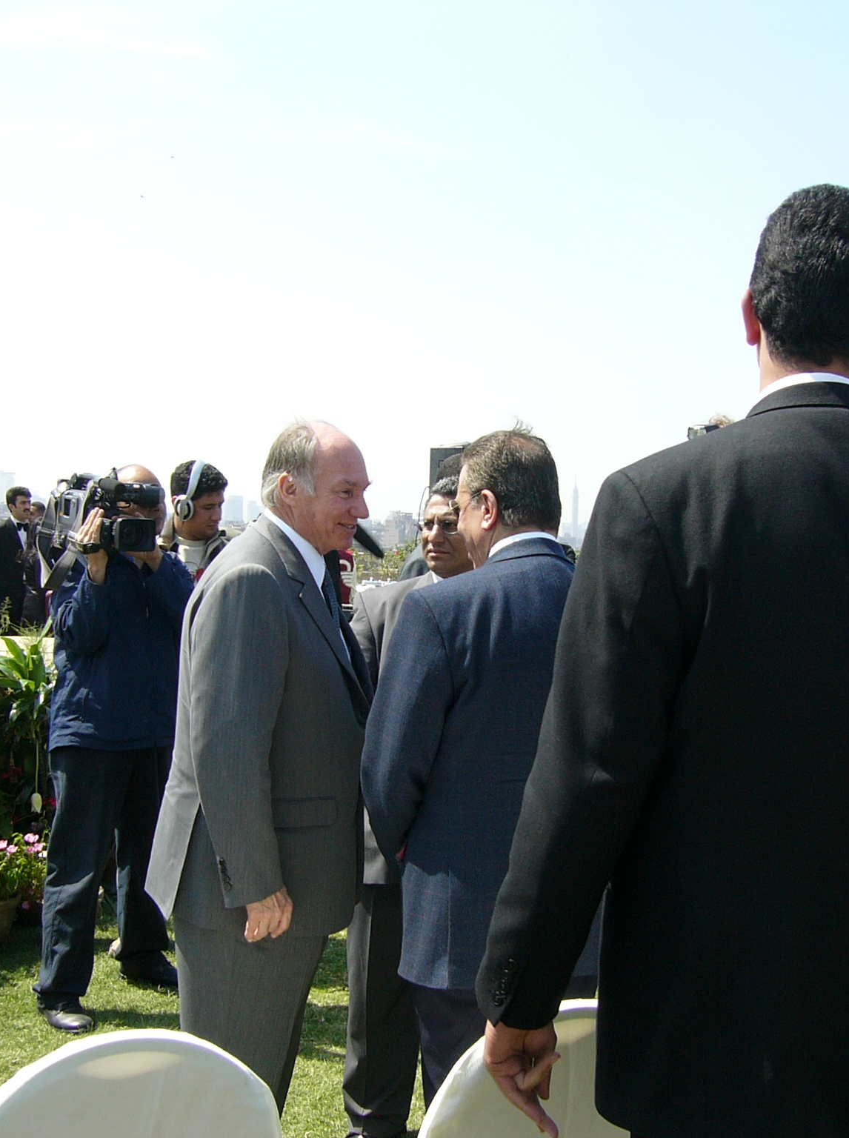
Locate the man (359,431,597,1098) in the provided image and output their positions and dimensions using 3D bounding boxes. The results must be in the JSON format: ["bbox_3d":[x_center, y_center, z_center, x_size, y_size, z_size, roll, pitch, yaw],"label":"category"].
[{"bbox_3d":[0.150,0.600,2.620,0.540,1.680,0.360,0,1,-23],"label":"man"}]

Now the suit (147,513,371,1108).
[{"bbox_3d":[-0.318,0.672,2.950,0.440,1.520,0.520,1,2,6],"label":"suit"}]

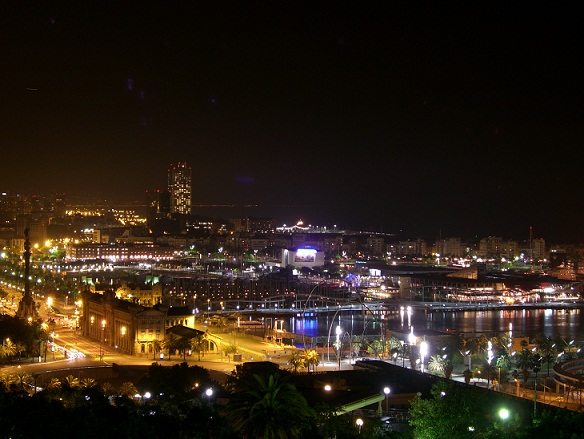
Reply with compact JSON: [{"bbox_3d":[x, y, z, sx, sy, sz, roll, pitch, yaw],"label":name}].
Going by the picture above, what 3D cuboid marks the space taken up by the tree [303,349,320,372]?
[{"bbox_3d":[8.710,63.130,587.930,7.600,10.630,7.600,0,1,0],"label":"tree"}]

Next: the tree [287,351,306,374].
[{"bbox_3d":[2.000,63.480,585.580,7.800,10.010,7.800,0,1,0],"label":"tree"}]

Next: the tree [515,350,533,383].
[{"bbox_3d":[97.360,61.720,553.770,7.000,14.510,7.000,0,1,0],"label":"tree"}]

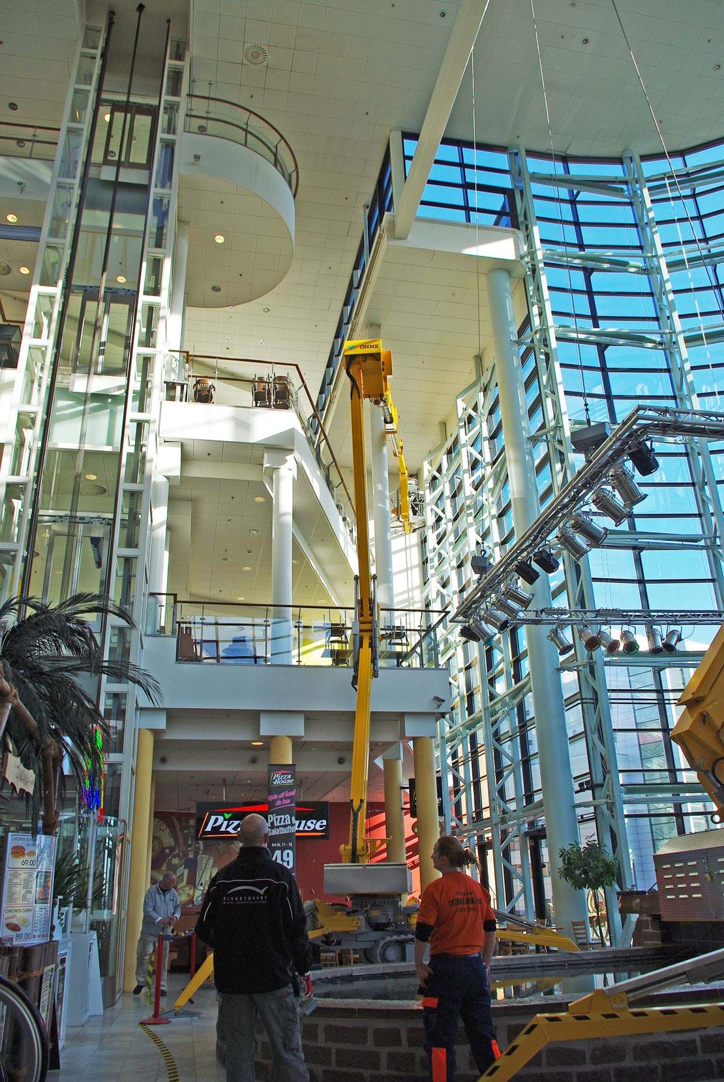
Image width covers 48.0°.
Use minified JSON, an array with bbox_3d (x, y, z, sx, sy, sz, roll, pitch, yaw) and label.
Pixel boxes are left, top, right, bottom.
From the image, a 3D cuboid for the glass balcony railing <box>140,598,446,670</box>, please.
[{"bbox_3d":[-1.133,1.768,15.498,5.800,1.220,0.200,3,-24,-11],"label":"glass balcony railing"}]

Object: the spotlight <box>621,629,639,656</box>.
[{"bbox_3d":[5.036,1.894,15.300,0.260,0.420,0.270,-5,-67,8],"label":"spotlight"}]

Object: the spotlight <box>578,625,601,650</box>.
[{"bbox_3d":[4.258,1.802,15.190,0.260,0.420,0.270,2,-67,-10],"label":"spotlight"}]

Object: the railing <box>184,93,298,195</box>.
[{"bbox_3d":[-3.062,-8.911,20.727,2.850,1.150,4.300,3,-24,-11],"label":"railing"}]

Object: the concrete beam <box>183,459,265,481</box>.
[{"bbox_3d":[-3.051,-1.453,17.585,1.850,0.420,0.300,3,-24,-11],"label":"concrete beam"}]

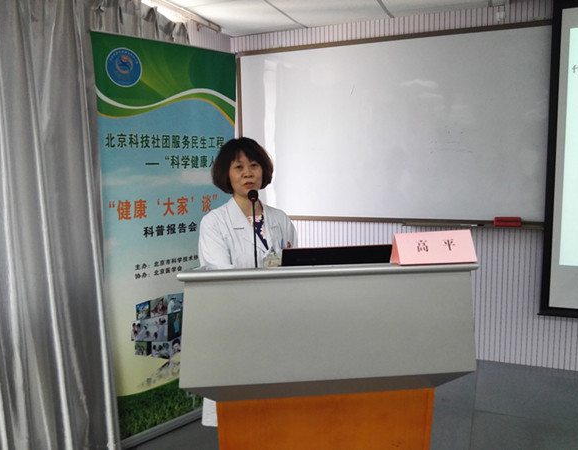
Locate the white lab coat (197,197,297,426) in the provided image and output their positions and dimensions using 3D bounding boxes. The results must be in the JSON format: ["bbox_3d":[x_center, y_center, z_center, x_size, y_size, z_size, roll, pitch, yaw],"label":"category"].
[{"bbox_3d":[-0.166,0.332,1.974,0.410,0.894,0.290,-3,7,-18],"label":"white lab coat"}]

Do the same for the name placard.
[{"bbox_3d":[0.415,0.060,1.443,0.222,0.092,0.066,-2,7,-9],"label":"name placard"}]

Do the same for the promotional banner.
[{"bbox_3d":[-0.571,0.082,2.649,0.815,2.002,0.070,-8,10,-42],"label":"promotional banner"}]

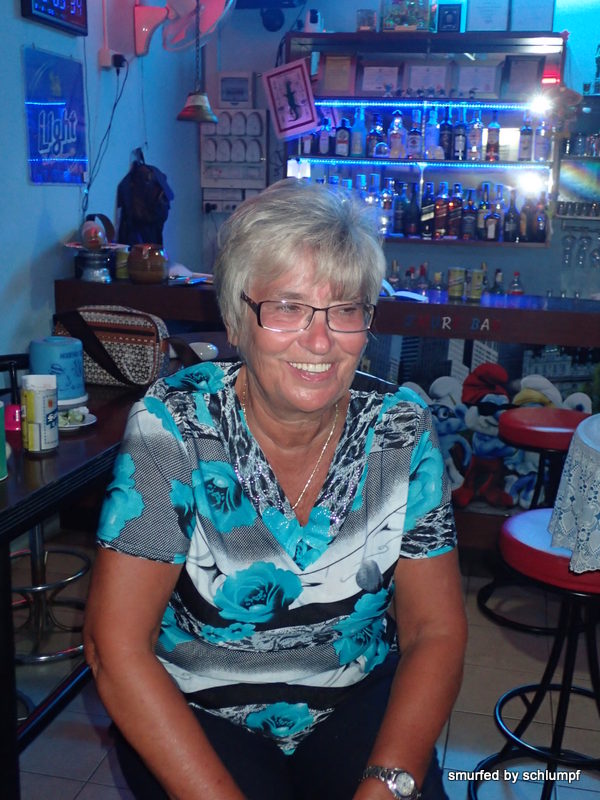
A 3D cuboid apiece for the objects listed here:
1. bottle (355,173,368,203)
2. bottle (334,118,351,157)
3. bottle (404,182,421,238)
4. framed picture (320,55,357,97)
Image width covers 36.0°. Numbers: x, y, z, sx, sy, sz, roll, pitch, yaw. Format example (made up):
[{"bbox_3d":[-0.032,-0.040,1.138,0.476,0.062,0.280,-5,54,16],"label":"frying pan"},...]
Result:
[{"bbox_3d":[0.354,-1.139,5.383,0.078,0.334,0.078,3,15,10],"label":"bottle"},{"bbox_3d":[0.234,-1.416,4.991,0.079,0.212,0.068,4,13,12],"label":"bottle"},{"bbox_3d":[0.616,-1.035,5.060,0.076,0.292,0.076,4,14,12],"label":"bottle"},{"bbox_3d":[0.216,-1.820,5.185,0.196,0.230,0.025,3,13,9],"label":"framed picture"}]

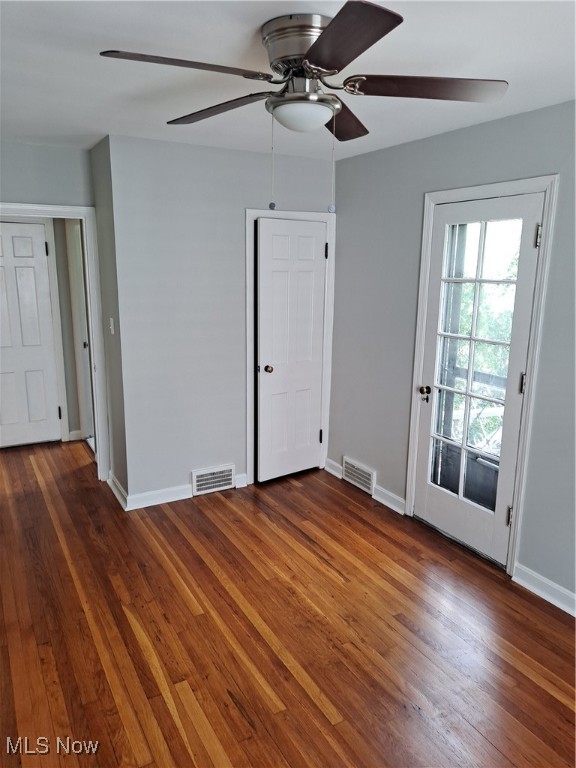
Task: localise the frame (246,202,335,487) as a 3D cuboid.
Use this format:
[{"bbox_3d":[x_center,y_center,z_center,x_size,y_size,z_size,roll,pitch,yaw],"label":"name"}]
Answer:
[{"bbox_3d":[0.000,-0.266,4.385,0.752,2.097,0.090,-6,14,-29],"label":"frame"}]

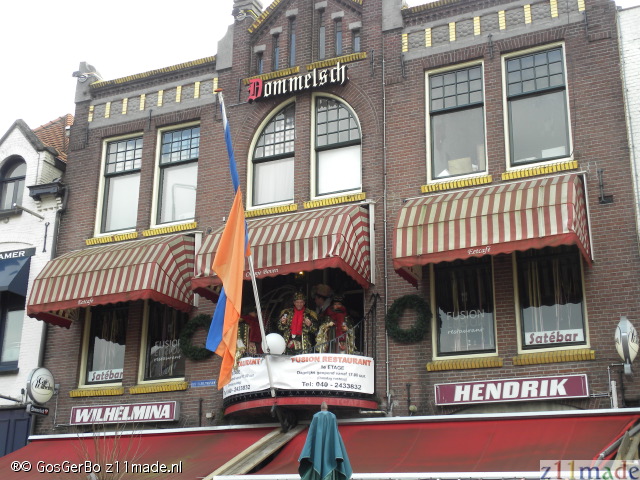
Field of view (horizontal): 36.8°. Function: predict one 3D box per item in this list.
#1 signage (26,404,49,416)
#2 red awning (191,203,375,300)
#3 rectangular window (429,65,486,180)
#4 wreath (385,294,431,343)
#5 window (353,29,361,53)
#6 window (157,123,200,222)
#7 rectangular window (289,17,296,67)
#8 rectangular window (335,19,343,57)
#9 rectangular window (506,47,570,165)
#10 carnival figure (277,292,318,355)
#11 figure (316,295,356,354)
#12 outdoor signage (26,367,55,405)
[{"bbox_3d":[-5.221,3.127,17.623,0.150,0.170,0.520,-8,-21,23],"label":"signage"},{"bbox_3d":[-0.657,0.089,16.495,2.800,1.570,1.250,-8,-21,23],"label":"red awning"},{"bbox_3d":[2.559,-2.197,17.873,1.099,2.220,0.120,-8,-21,24],"label":"rectangular window"},{"bbox_3d":[1.555,1.381,16.798,0.870,0.849,0.180,-8,-21,24],"label":"wreath"},{"bbox_3d":[0.739,-3.901,18.884,0.190,0.551,0.140,-8,-21,24],"label":"window"},{"bbox_3d":[-2.929,-1.342,19.848,1.058,2.229,0.150,-8,-21,24],"label":"window"},{"bbox_3d":[-0.562,-4.120,20.021,0.172,1.186,0.100,-8,-21,24],"label":"rectangular window"},{"bbox_3d":[0.391,-4.114,19.540,0.164,0.868,0.100,-8,-21,24],"label":"rectangular window"},{"bbox_3d":[3.625,-2.238,16.085,1.020,2.080,0.130,-8,-21,23],"label":"rectangular window"},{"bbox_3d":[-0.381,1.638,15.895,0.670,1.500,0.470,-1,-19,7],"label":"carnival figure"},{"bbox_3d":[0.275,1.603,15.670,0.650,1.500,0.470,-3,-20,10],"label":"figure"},{"bbox_3d":[-5.180,2.724,17.864,0.280,0.680,0.660,-8,-21,23],"label":"outdoor signage"}]

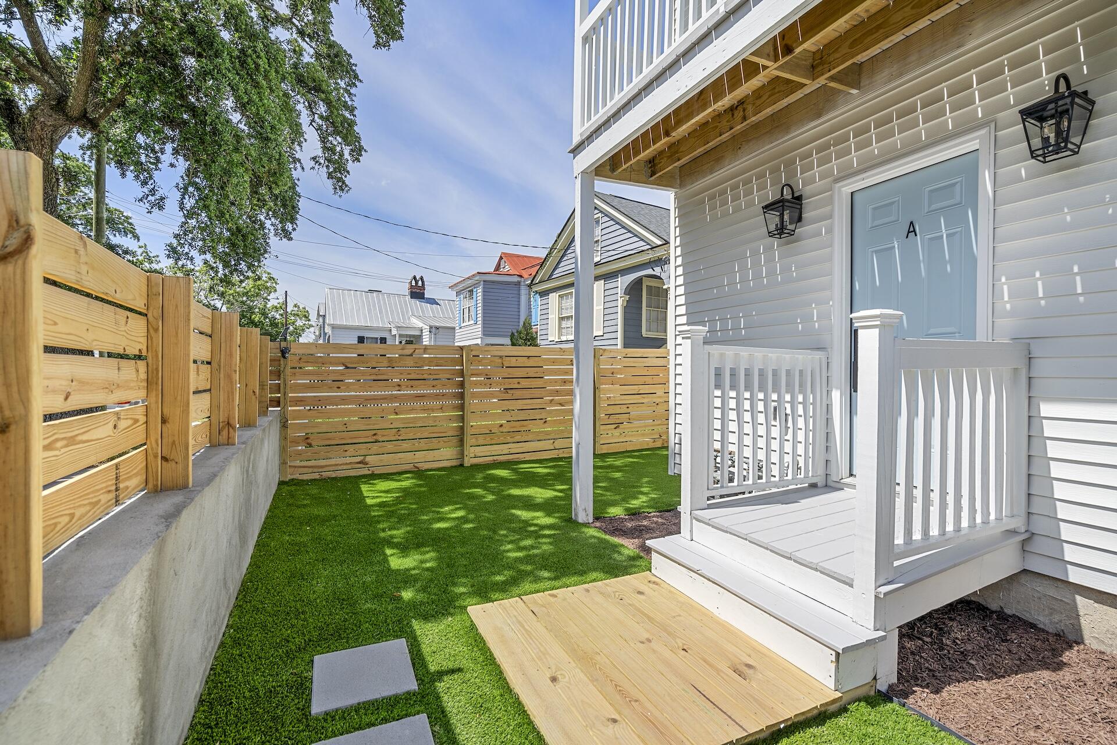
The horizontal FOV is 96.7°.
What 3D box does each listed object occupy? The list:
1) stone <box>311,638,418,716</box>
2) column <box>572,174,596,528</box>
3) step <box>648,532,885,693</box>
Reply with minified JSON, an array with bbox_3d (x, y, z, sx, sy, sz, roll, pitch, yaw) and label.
[{"bbox_3d":[-0.850,1.324,2.166,0.404,0.042,0.406,0,1,-25],"label":"stone"},{"bbox_3d":[0.245,-0.227,4.781,0.140,3.325,0.140,0,1,-25],"label":"column"},{"bbox_3d":[0.925,1.133,2.496,0.275,0.190,1.252,0,1,-25],"label":"step"}]

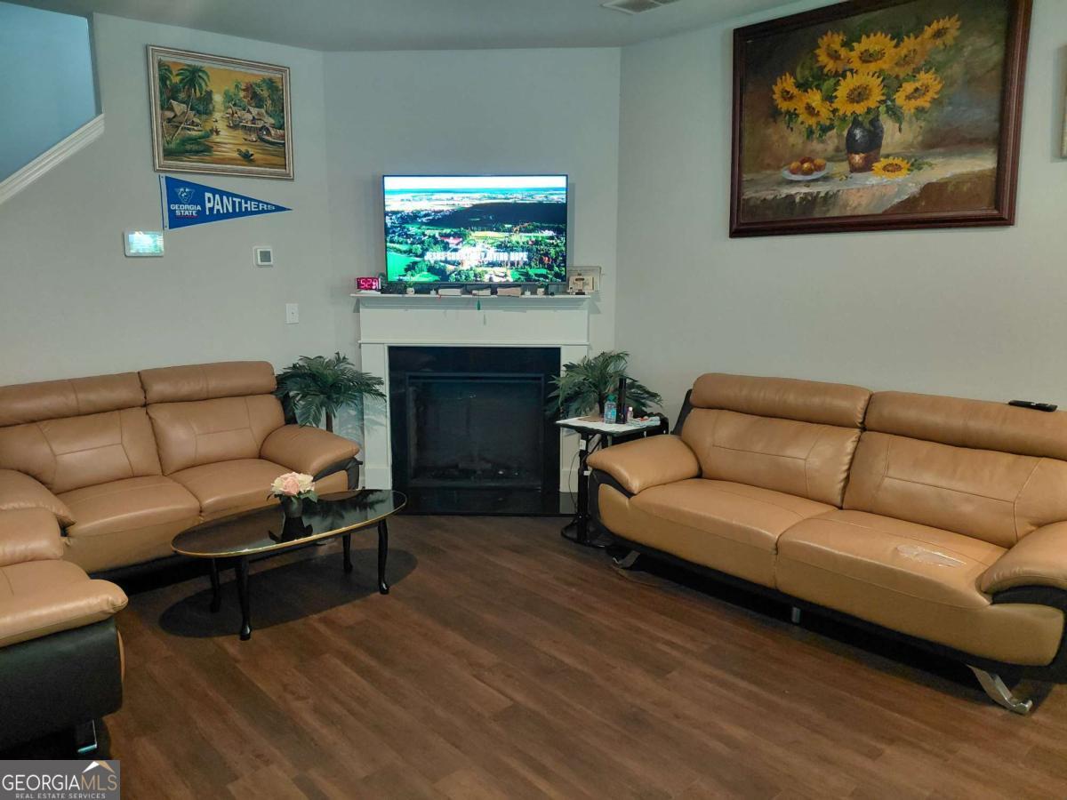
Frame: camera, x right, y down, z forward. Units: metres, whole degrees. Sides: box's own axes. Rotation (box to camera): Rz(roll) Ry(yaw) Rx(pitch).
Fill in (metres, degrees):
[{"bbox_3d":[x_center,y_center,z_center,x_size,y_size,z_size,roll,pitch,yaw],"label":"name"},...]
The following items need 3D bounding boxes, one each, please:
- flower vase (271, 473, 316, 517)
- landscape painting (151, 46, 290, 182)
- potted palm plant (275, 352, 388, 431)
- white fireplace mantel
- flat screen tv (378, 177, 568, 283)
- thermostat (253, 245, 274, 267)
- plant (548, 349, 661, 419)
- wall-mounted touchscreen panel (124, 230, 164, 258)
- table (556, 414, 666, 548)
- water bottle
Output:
[{"bbox_3d":[-1.070,0.420,3.415,0.182,0.186,0.202,8,12,42],"label":"flower vase"},{"bbox_3d":[-1.876,-1.711,4.676,0.807,0.684,0.045,-6,10,-34],"label":"landscape painting"},{"bbox_3d":[-1.321,0.172,5.051,0.717,0.968,0.681,0,9,3],"label":"potted palm plant"},{"bbox_3d":[-0.401,-0.032,5.149,1.545,1.331,0.220,0,9,3],"label":"white fireplace mantel"},{"bbox_3d":[-0.378,-1.108,5.048,1.204,0.700,0.065,0,9,3],"label":"flat screen tv"},{"bbox_3d":[-1.722,-0.912,4.910,0.124,0.124,0.028,-6,10,-34],"label":"thermostat"},{"bbox_3d":[0.454,0.178,4.931,0.722,0.990,0.686,0,9,3],"label":"plant"},{"bbox_3d":[-2.287,-0.914,4.523,0.212,0.151,0.028,-6,10,-34],"label":"wall-mounted touchscreen panel"},{"bbox_3d":[0.453,0.443,4.305,0.480,0.650,0.447,-7,11,-41],"label":"table"},{"bbox_3d":[0.422,0.049,4.213,0.065,0.158,0.065,8,12,42],"label":"water bottle"}]

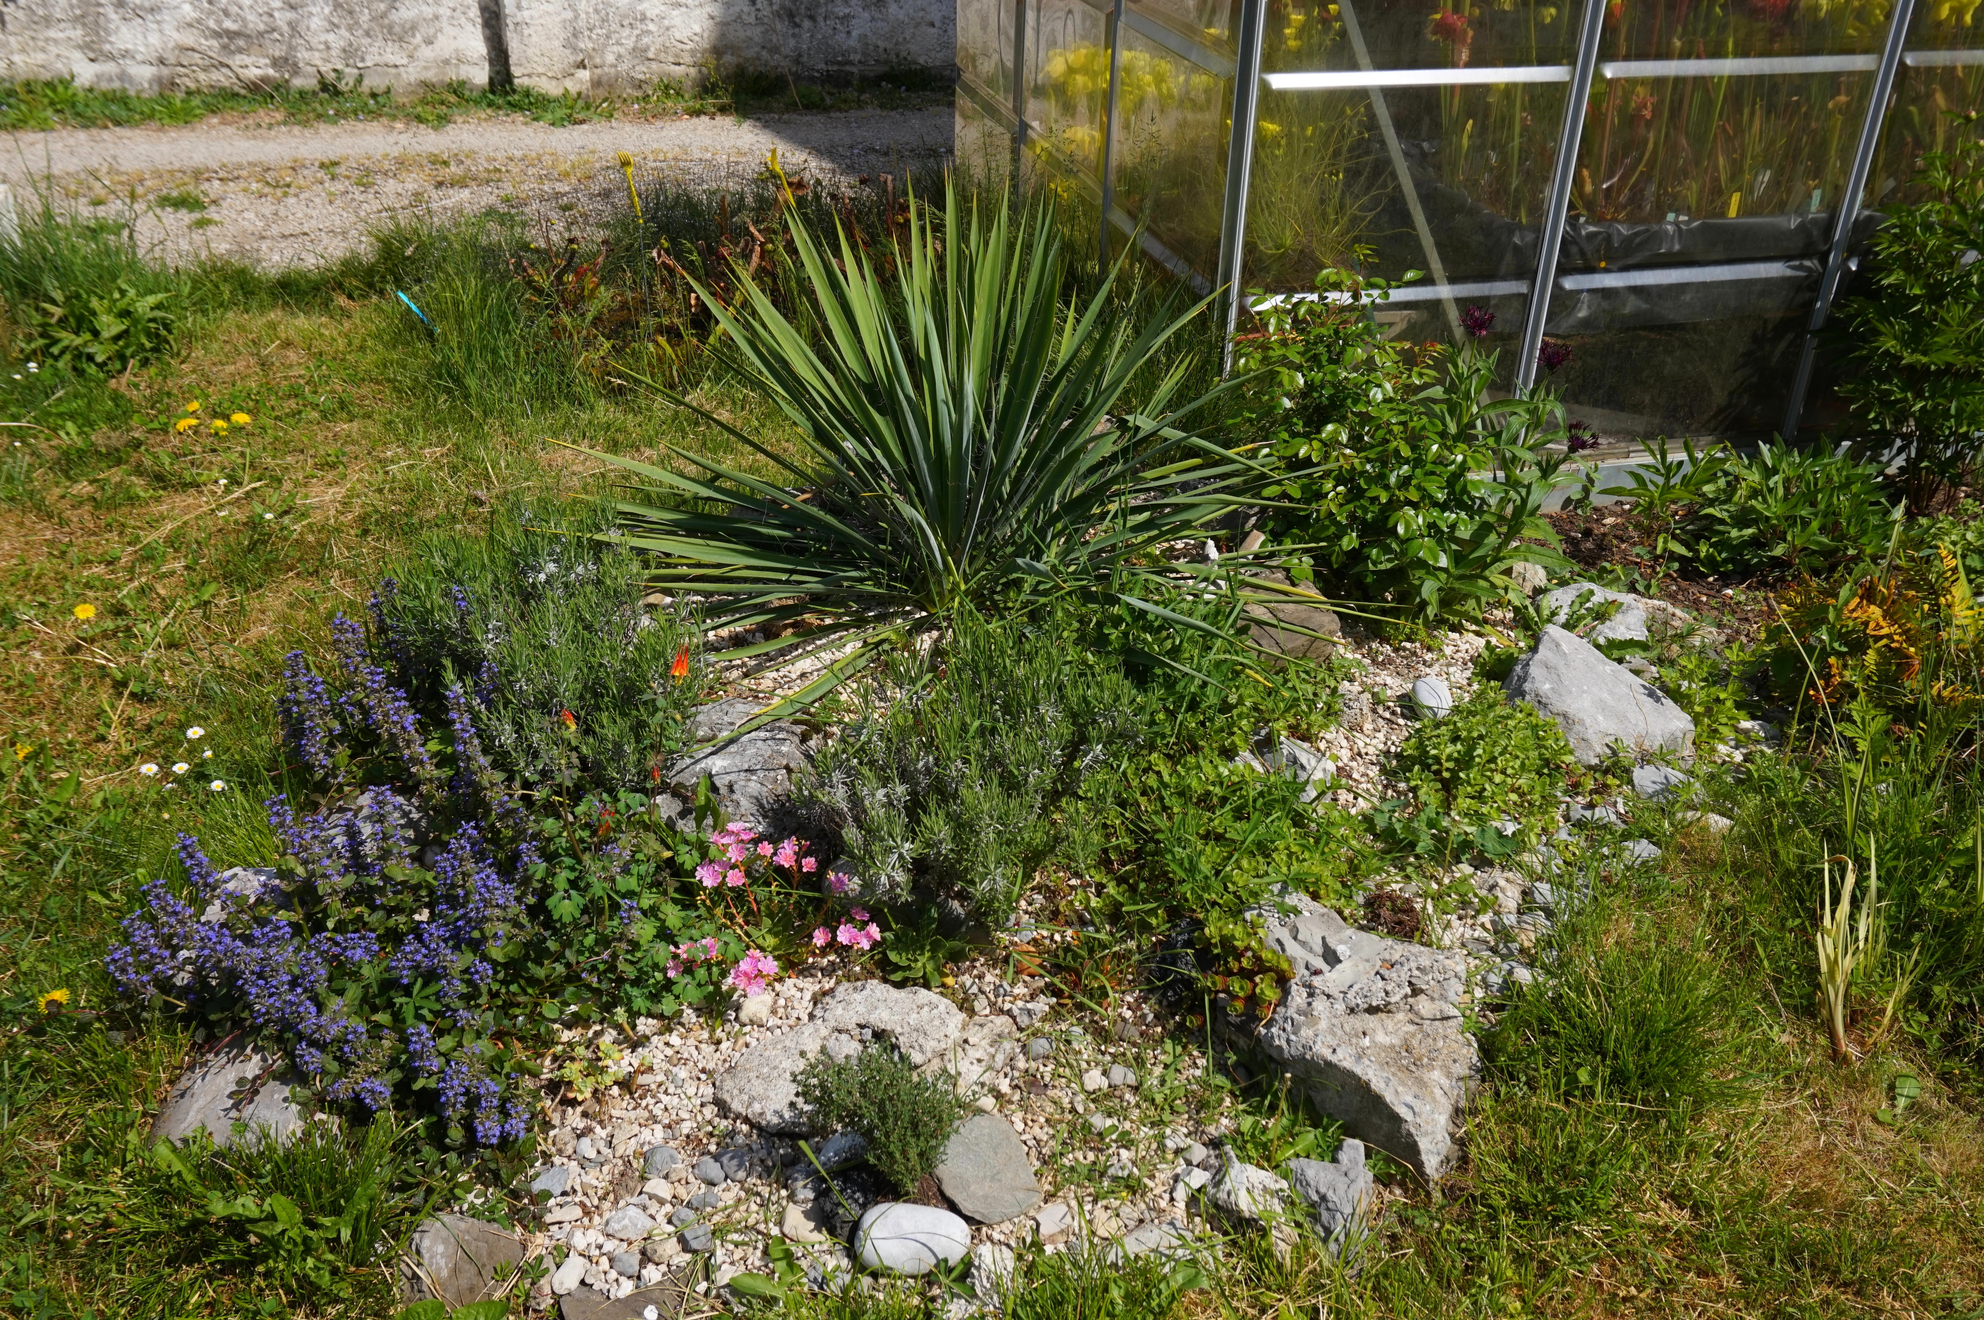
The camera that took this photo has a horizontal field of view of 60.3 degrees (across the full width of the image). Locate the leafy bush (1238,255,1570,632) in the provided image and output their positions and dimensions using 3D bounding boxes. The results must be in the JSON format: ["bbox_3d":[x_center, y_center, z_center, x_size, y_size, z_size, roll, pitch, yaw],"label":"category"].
[{"bbox_3d":[0.664,-0.352,2.808,0.510,0.560,0.450,1,29,0],"label":"leafy bush"}]

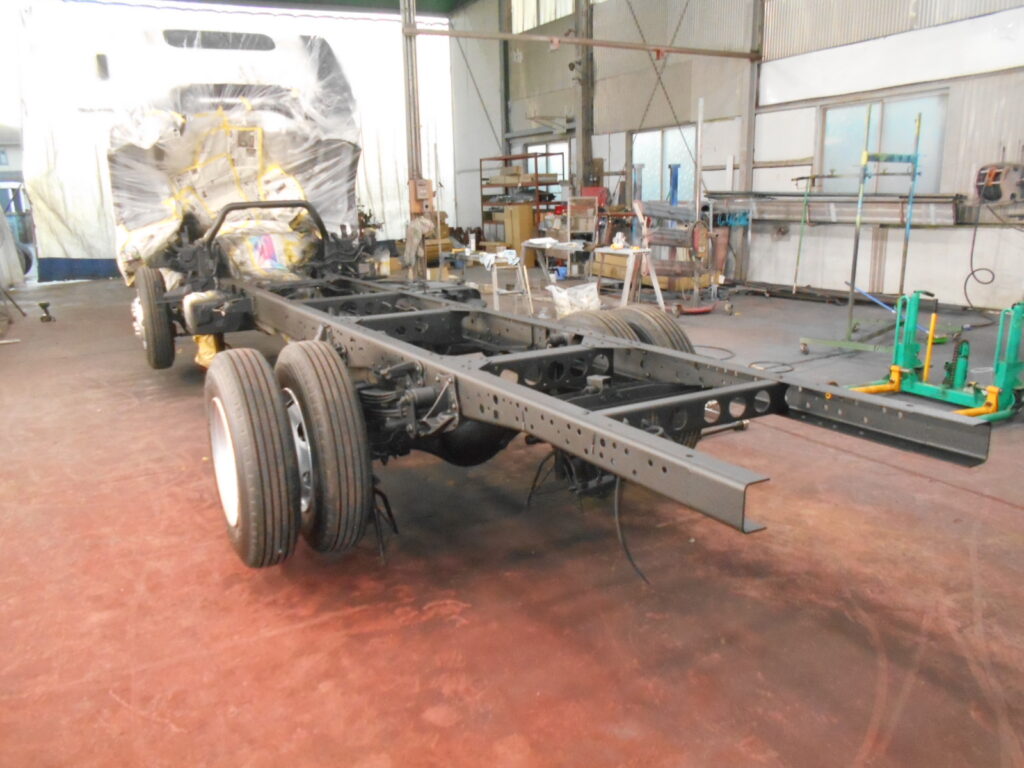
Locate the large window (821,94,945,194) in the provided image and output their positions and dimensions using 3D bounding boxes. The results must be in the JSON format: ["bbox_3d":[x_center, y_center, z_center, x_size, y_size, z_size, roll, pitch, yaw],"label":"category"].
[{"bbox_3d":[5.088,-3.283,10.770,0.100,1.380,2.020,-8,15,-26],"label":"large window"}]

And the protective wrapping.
[{"bbox_3d":[-2.626,-2.104,7.328,2.150,2.020,1.500,-8,15,-29],"label":"protective wrapping"}]

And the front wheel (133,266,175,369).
[{"bbox_3d":[-2.933,-0.535,6.287,0.260,0.820,0.820,-8,15,-29],"label":"front wheel"}]

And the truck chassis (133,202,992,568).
[{"bbox_3d":[-0.903,-0.407,4.702,2.250,1.356,7.000,-8,15,-29],"label":"truck chassis"}]

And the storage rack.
[{"bbox_3d":[0.219,-4.112,18.225,0.709,2.420,2.559,-9,15,-29],"label":"storage rack"}]

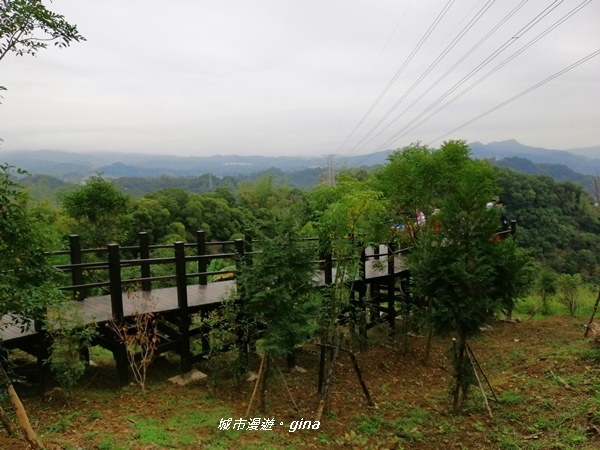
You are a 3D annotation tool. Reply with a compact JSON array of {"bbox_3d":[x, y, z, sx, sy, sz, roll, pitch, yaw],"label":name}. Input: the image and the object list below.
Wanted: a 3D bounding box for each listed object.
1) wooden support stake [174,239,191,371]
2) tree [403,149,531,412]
[{"bbox_3d":[-1.838,1.315,7.100,0.140,2.120,0.140,-9,11,-43],"label":"wooden support stake"},{"bbox_3d":[1.995,0.713,5.400,1.500,3.150,1.450,-1,8,0],"label":"tree"}]

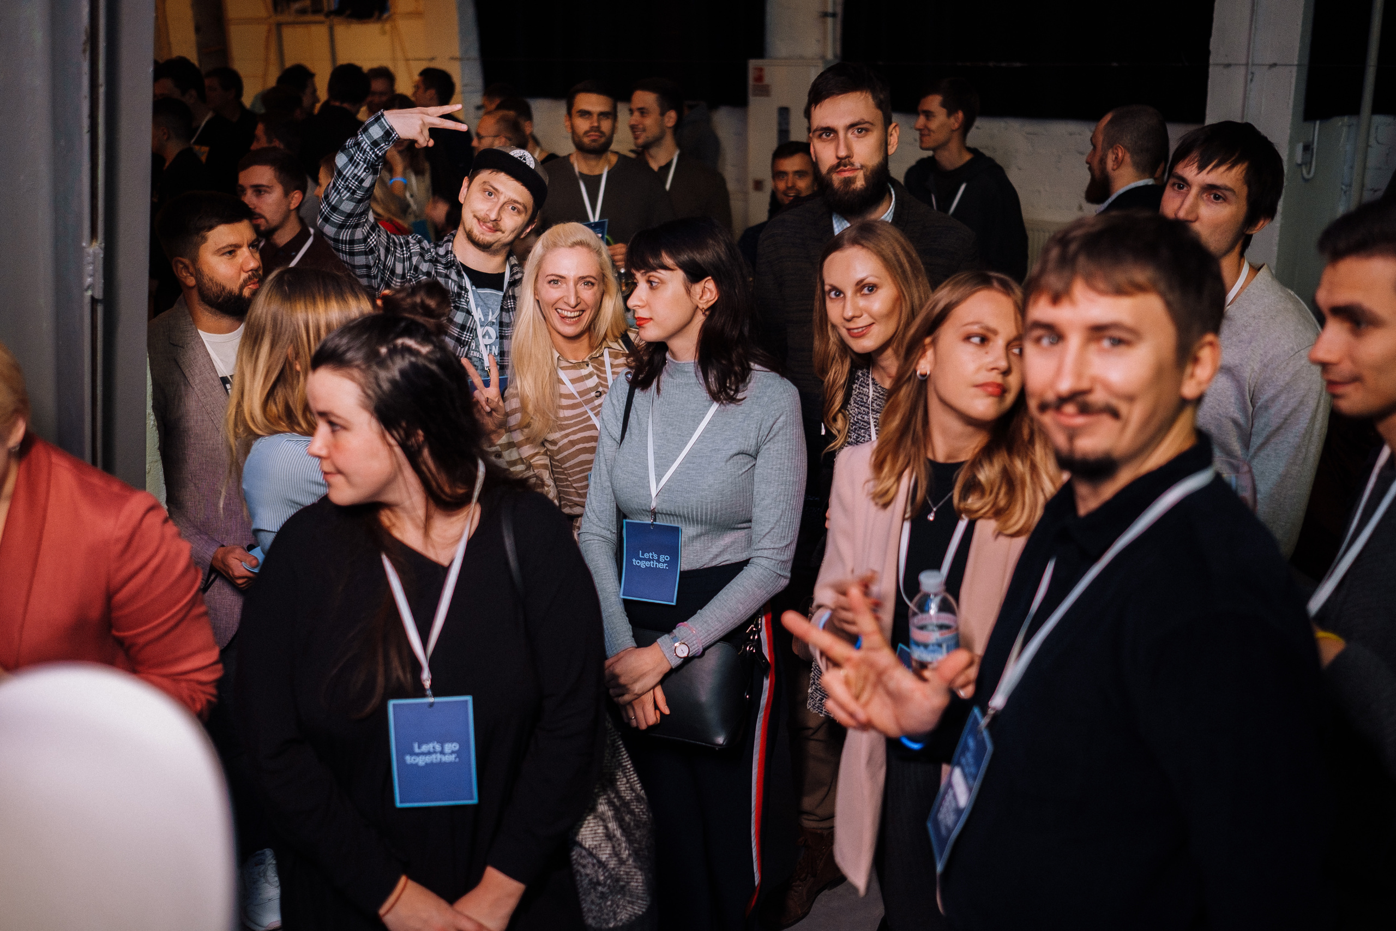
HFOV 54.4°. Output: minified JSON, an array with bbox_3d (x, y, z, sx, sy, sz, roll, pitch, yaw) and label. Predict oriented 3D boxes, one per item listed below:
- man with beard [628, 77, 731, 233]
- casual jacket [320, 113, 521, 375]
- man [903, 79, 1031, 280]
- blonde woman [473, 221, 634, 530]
[{"bbox_3d":[-0.102,-0.441,4.818,0.500,1.800,0.320,10,20,30],"label":"man with beard"},{"bbox_3d":[-0.566,-0.281,3.069,0.520,0.990,0.380,-3,17,-8],"label":"casual jacket"},{"bbox_3d":[0.898,-0.436,4.800,0.320,1.790,0.500,-15,22,-40],"label":"man"},{"bbox_3d":[-0.249,0.272,2.839,0.440,1.580,0.360,-1,17,-3],"label":"blonde woman"}]

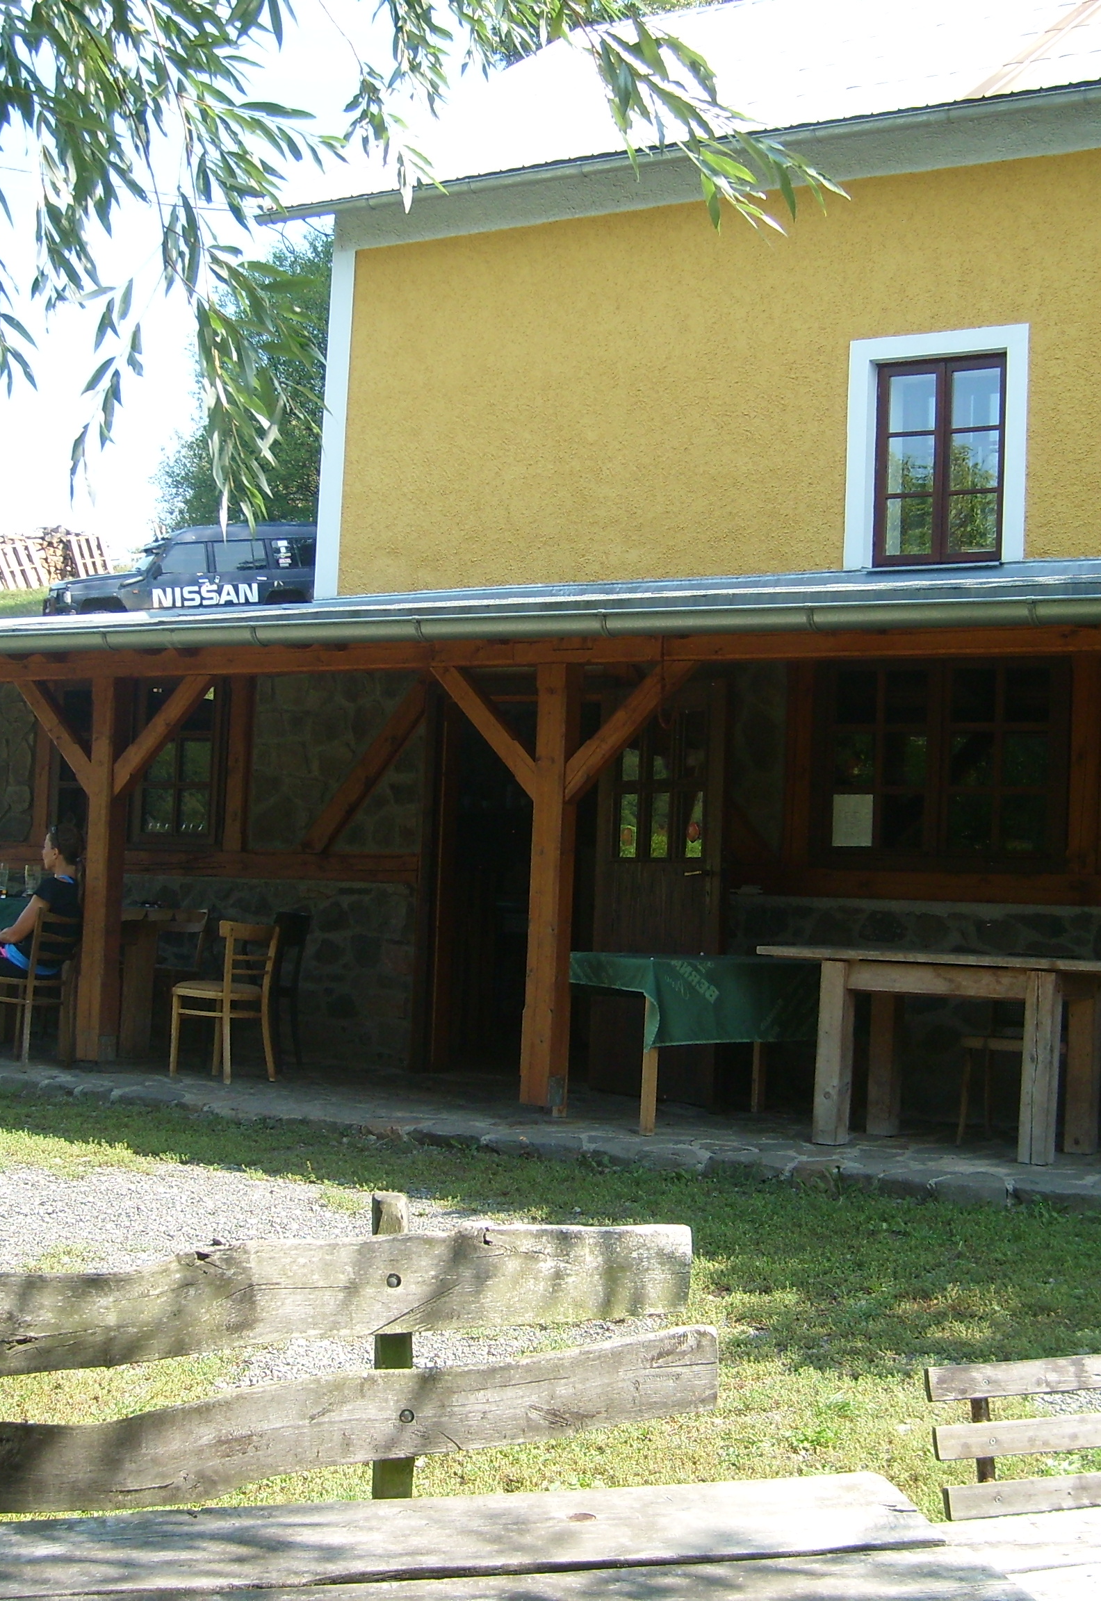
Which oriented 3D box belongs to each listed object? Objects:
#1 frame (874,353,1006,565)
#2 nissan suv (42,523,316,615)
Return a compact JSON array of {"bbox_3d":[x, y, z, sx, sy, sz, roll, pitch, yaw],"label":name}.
[{"bbox_3d":[2.554,-2.233,14.166,0.888,1.384,0.120,1,-3,29],"label":"frame"},{"bbox_3d":[-5.352,-3.229,33.300,4.700,1.850,1.900,-4,0,-21],"label":"nissan suv"}]

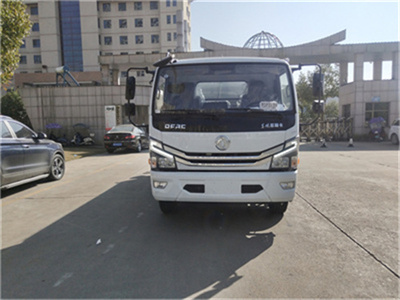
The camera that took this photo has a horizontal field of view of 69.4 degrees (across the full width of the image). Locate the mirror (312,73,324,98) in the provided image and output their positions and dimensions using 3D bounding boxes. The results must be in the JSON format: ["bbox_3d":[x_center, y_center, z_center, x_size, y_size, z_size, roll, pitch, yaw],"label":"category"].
[{"bbox_3d":[1.440,-0.786,3.506,0.135,0.290,0.080,-2,5,-11],"label":"mirror"}]

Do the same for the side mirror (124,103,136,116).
[{"bbox_3d":[-0.895,-0.515,3.705,0.135,0.160,0.080,1,6,22],"label":"side mirror"}]

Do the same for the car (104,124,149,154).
[{"bbox_3d":[-3.902,-0.815,17.131,1.800,1.490,4.650,0,5,6],"label":"car"}]

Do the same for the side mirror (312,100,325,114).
[{"bbox_3d":[1.448,-0.523,3.530,0.135,0.155,0.080,-2,5,-11],"label":"side mirror"}]

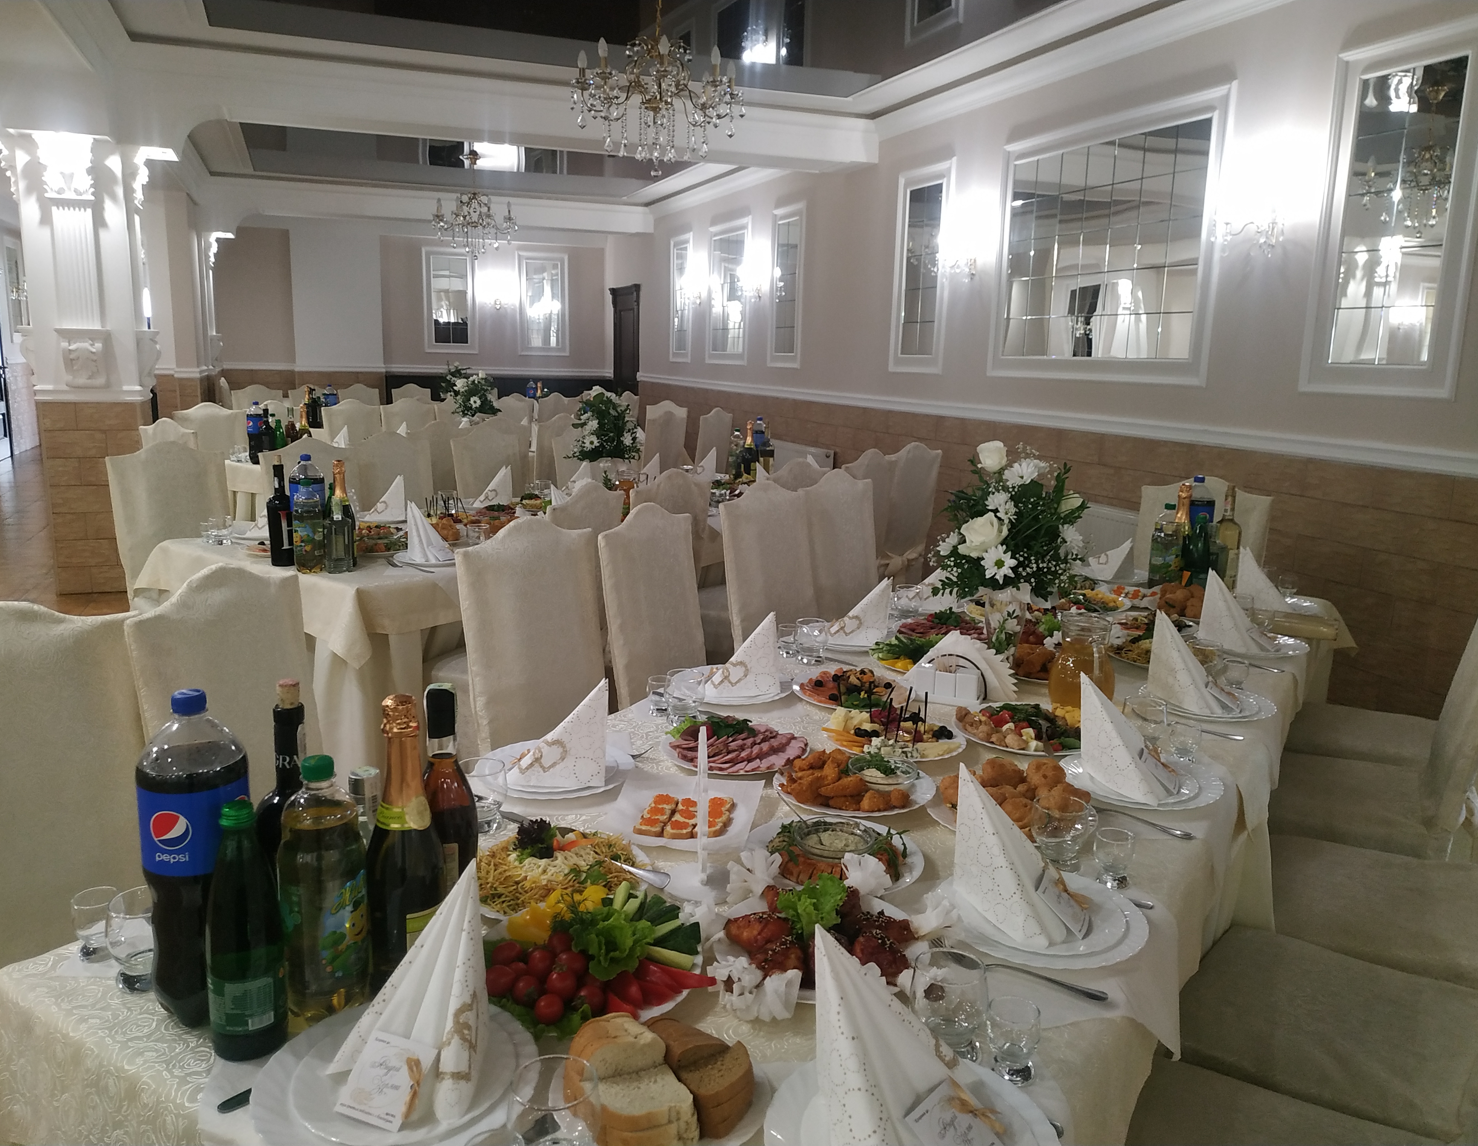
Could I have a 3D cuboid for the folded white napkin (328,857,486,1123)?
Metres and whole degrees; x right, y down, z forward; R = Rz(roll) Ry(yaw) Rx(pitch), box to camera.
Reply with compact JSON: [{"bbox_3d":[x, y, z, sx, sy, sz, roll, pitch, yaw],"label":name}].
[{"bbox_3d":[-0.286,0.368,0.974,0.140,0.163,0.140,7,13,23],"label":"folded white napkin"}]

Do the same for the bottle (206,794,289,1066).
[{"bbox_3d":[-0.468,0.334,1.003,0.074,0.245,0.074,9,14,33],"label":"bottle"}]

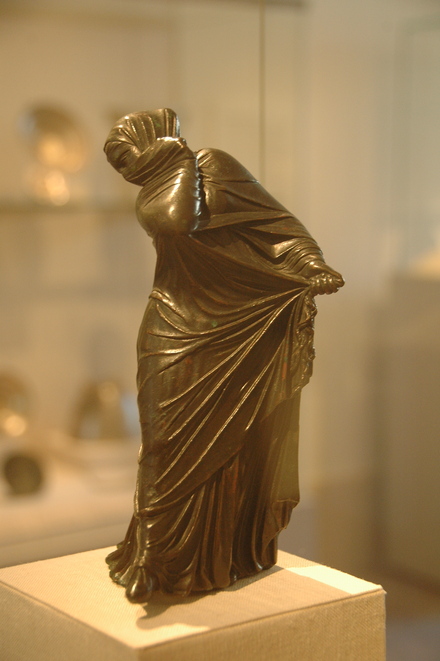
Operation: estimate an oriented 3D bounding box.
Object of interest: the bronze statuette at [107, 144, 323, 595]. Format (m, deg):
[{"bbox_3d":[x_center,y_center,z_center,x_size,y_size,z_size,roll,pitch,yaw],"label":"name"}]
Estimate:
[{"bbox_3d":[0.000,0.007,0.622,0.104,0.205,0.088,3,7,28],"label":"bronze statuette"}]

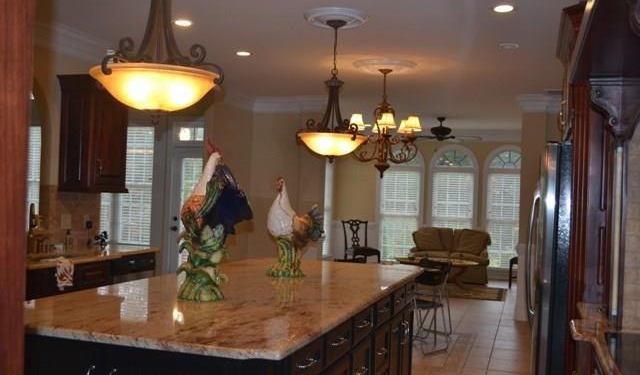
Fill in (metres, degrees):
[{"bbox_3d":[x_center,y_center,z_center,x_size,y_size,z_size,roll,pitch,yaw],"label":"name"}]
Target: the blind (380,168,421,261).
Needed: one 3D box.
[{"bbox_3d":[1.572,0.567,12.694,0.800,1.810,0.060,2,-1,18],"label":"blind"}]

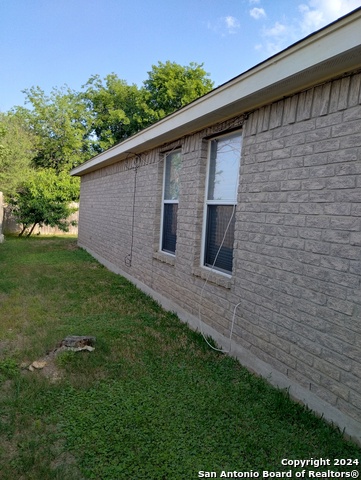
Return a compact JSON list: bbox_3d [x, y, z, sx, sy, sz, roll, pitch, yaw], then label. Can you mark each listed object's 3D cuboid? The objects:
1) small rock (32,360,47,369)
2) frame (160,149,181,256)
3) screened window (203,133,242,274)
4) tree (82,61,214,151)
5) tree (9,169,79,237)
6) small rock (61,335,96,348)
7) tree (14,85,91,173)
[{"bbox_3d":[-1.236,1.085,3.410,0.125,0.050,0.090,2,4,-19],"label":"small rock"},{"bbox_3d":[-0.095,-0.528,5.666,0.100,1.520,0.880,2,4,-24],"label":"frame"},{"bbox_3d":[0.492,-0.397,4.311,0.100,1.520,0.880,2,4,-24],"label":"screened window"},{"bbox_3d":[-2.554,-6.579,27.687,9.800,11.700,9.000,3,4,-6],"label":"tree"},{"bbox_3d":[-5.722,-1.572,16.422,3.150,2.950,2.900,2,4,-19],"label":"tree"},{"bbox_3d":[-1.037,1.035,4.004,0.360,0.090,0.220,2,4,-14],"label":"small rock"},{"bbox_3d":[-7.731,-5.062,23.796,5.600,8.600,5.400,2,4,-18],"label":"tree"}]

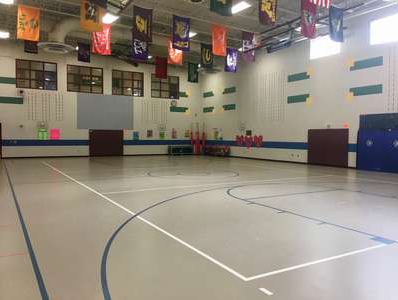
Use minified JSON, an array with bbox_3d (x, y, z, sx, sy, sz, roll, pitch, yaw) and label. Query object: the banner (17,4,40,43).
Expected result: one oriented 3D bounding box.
[{"bbox_3d":[-7.972,-5.919,15.729,0.912,1.541,0.070,-1,3,-31],"label":"banner"}]

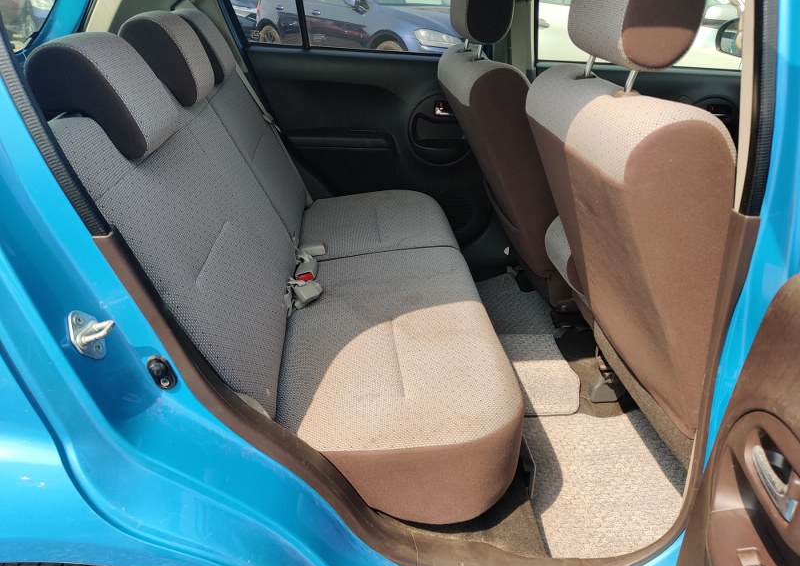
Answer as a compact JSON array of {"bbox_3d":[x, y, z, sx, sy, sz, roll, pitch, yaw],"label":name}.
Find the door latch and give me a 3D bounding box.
[{"bbox_3d":[-0.366,0.060,0.765,0.038,0.073,0.055,-11,27,-1],"label":"door latch"}]

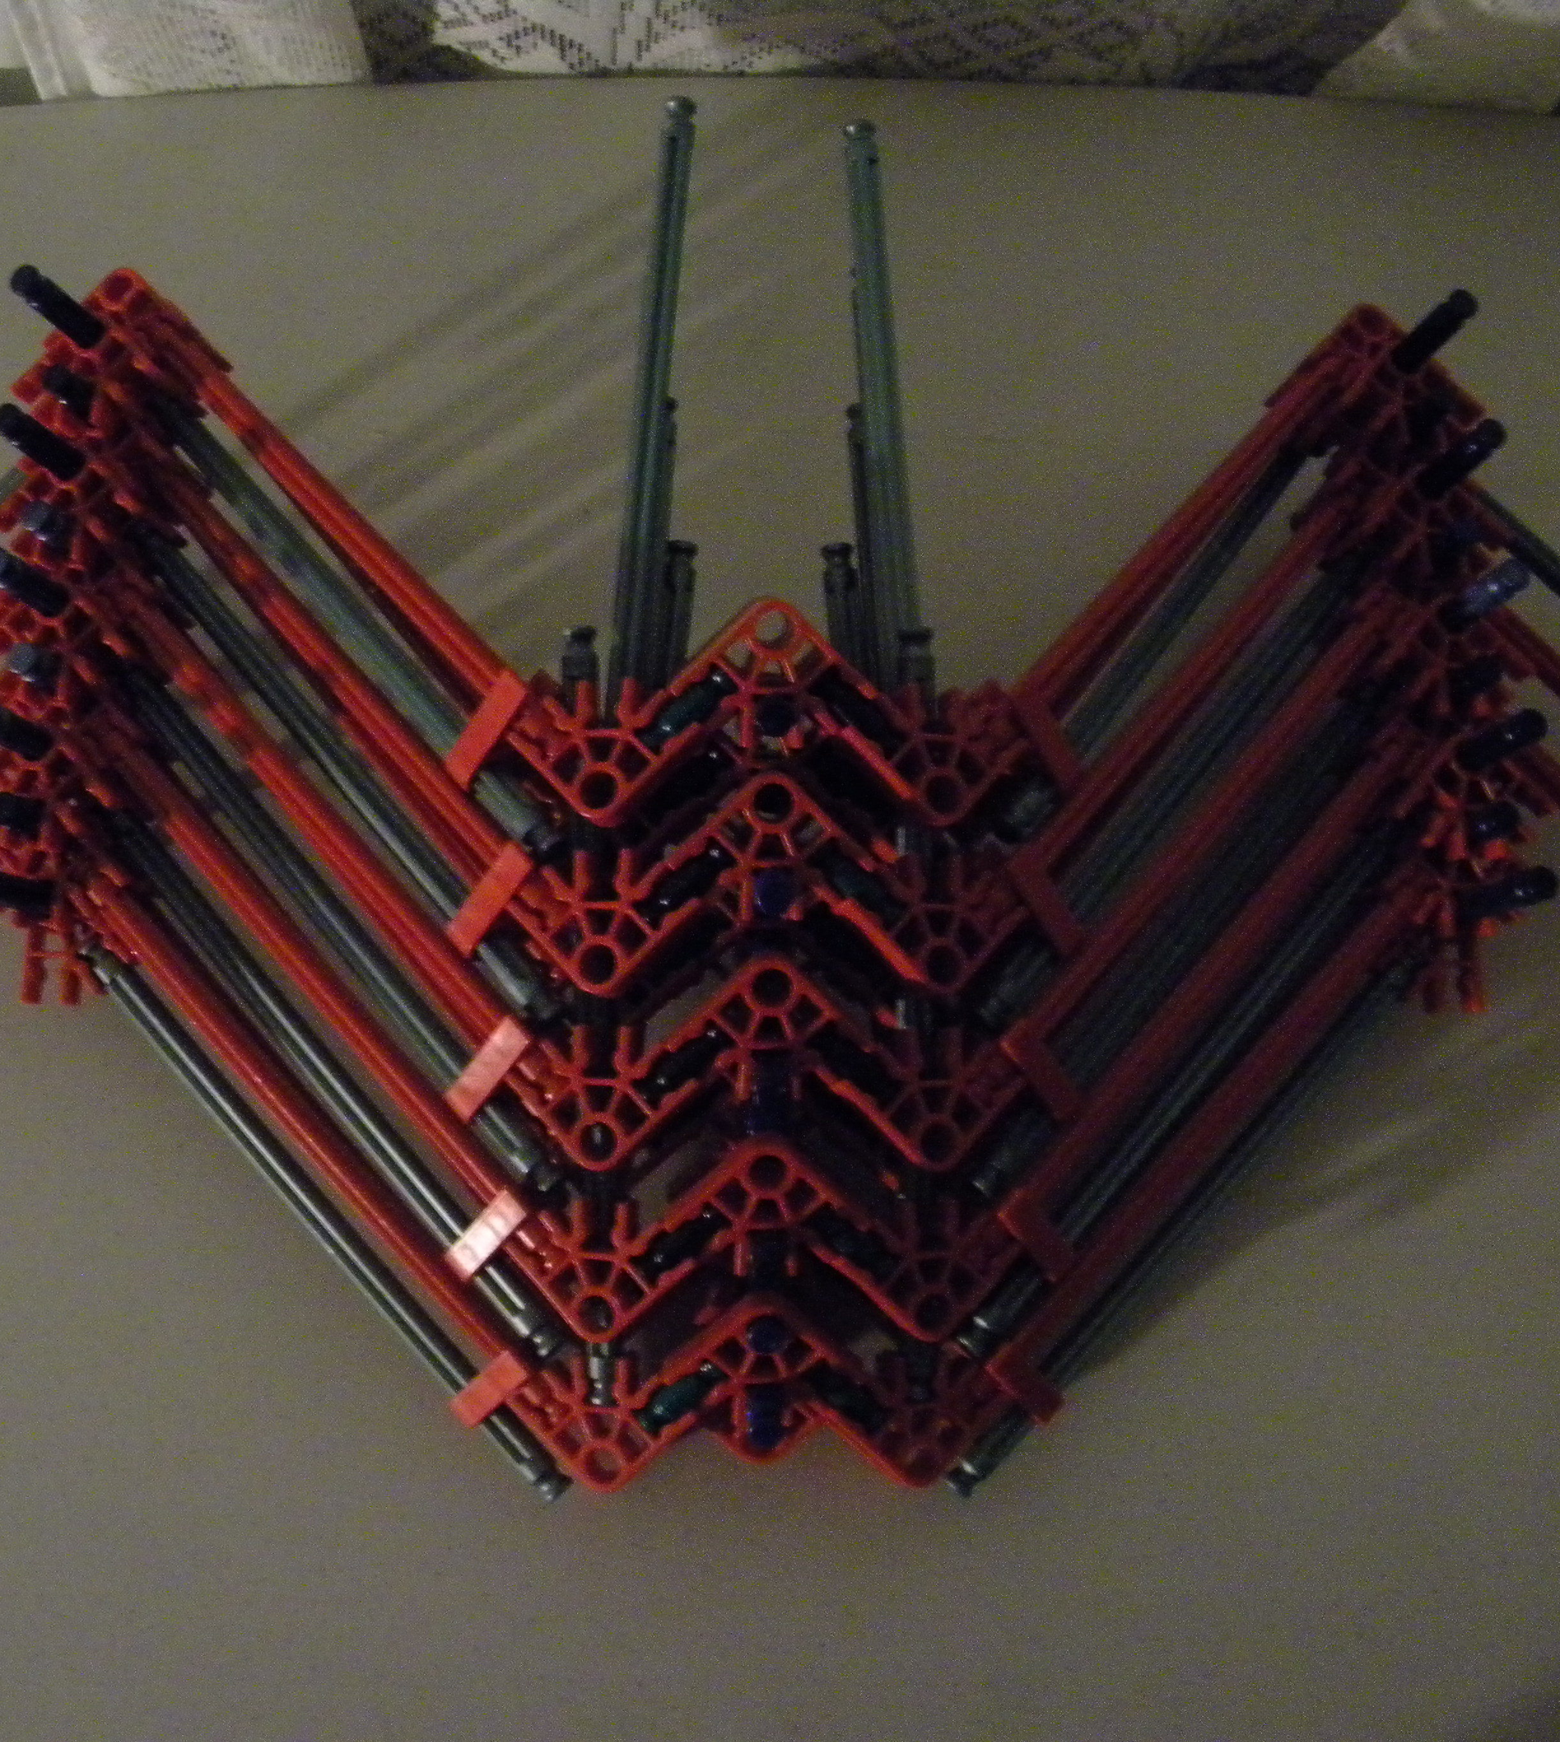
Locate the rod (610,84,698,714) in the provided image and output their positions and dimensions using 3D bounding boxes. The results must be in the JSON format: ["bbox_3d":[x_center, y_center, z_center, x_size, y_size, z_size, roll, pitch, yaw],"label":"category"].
[{"bbox_3d":[-0.023,-0.083,0.334,0.006,0.006,0.129,4,74,1],"label":"rod"}]

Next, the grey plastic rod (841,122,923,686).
[{"bbox_3d":[0.020,-0.080,0.336,0.006,0.006,0.129,-4,72,-1],"label":"grey plastic rod"}]

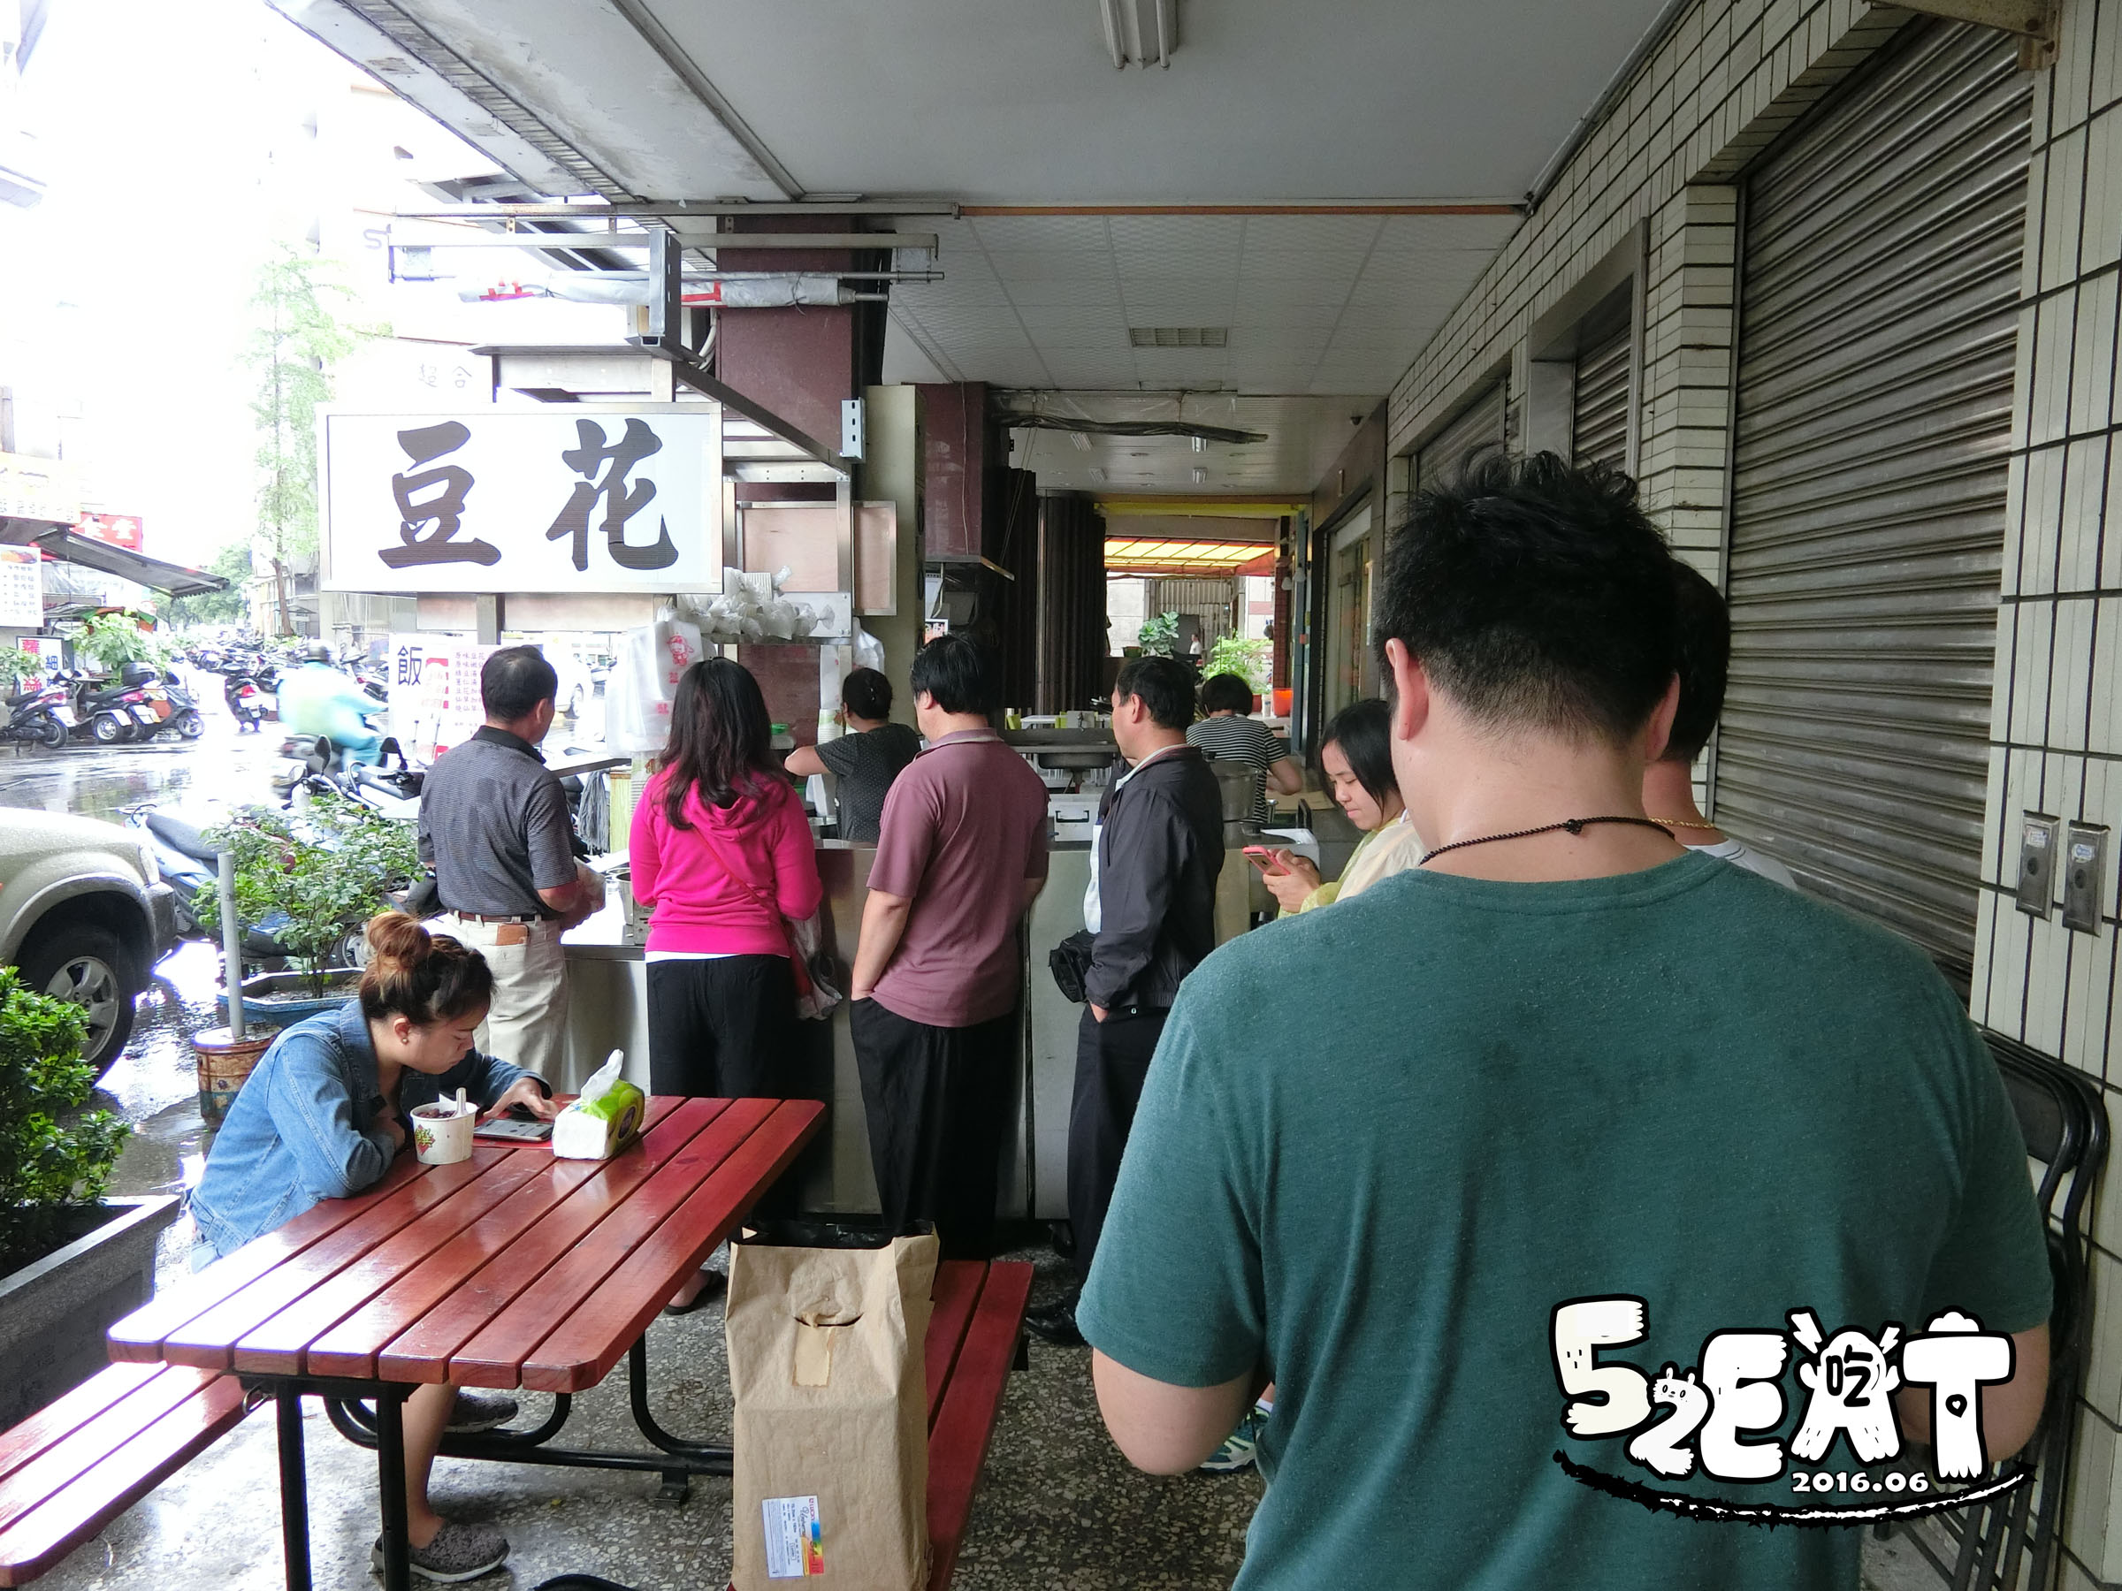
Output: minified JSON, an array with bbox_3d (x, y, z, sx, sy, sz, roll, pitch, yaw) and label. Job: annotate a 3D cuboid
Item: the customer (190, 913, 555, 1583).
[{"bbox_3d":[-1.196,0.777,2.895,0.720,1.180,0.500,1,5,5],"label":"customer"}]

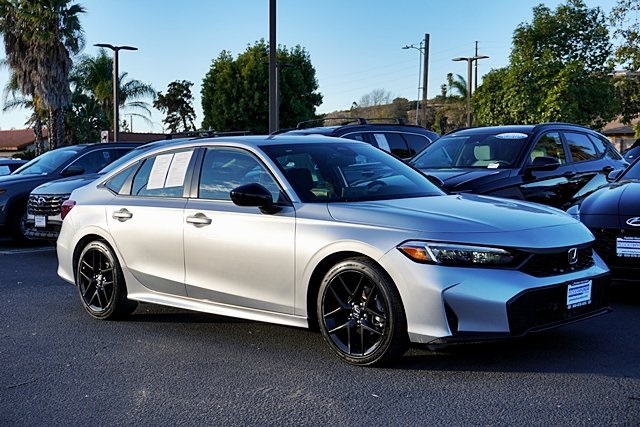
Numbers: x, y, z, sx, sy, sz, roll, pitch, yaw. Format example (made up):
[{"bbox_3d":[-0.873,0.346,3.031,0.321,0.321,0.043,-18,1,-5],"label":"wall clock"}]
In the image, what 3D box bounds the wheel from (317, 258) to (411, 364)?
[{"bbox_3d":[0.264,0.551,4.909,0.235,0.640,0.640,-4,4,-44],"label":"wheel"}]

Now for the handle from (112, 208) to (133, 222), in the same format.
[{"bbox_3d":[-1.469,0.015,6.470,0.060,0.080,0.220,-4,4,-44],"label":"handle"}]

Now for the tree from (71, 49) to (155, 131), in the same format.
[{"bbox_3d":[-11.890,-4.985,50.143,5.000,8.970,5.000,0,2,0],"label":"tree"}]

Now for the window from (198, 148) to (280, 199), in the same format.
[{"bbox_3d":[-0.504,-0.267,5.723,0.930,0.400,0.050,1,-21,46],"label":"window"}]

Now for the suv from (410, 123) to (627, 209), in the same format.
[{"bbox_3d":[2.220,-0.300,10.600,1.865,1.670,4.600,1,2,42],"label":"suv"}]

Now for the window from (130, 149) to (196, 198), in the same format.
[{"bbox_3d":[-1.177,-0.308,6.597,0.660,0.400,0.070,1,-25,44],"label":"window"}]

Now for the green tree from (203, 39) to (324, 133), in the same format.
[{"bbox_3d":[-3.472,-5.522,52.158,7.300,9.850,7.000,0,2,0],"label":"green tree"}]

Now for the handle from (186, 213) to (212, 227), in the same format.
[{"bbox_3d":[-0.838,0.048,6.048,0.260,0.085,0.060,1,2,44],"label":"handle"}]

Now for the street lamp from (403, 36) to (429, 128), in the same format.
[{"bbox_3d":[6.081,-6.017,55.169,1.750,10.570,0.450,0,2,-6],"label":"street lamp"}]

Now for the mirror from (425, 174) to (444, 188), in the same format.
[{"bbox_3d":[0.943,-0.187,6.604,0.220,0.190,0.200,-4,4,-44],"label":"mirror"}]

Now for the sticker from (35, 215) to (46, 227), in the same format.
[{"bbox_3d":[-3.916,0.112,12.200,0.020,0.155,0.300,-4,4,-44],"label":"sticker"}]

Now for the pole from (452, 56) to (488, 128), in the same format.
[{"bbox_3d":[6.231,-3.315,36.102,1.750,6.390,0.400,1,2,28],"label":"pole"}]

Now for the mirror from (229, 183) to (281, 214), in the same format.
[{"bbox_3d":[-0.388,-0.088,5.301,0.220,0.190,0.200,-4,4,-44],"label":"mirror"}]

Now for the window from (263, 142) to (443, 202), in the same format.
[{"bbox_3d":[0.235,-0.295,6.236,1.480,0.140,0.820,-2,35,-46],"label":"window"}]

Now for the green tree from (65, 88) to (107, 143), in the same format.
[{"bbox_3d":[-11.996,-3.397,45.098,2.800,6.120,2.800,0,2,0],"label":"green tree"}]

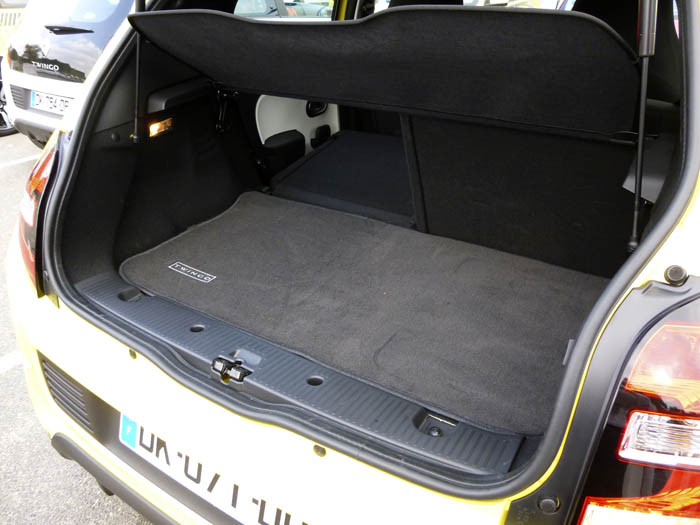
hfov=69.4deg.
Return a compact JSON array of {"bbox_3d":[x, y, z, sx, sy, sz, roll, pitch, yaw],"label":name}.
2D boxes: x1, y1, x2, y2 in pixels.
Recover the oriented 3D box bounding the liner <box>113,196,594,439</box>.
[{"bbox_3d":[0.011,0.036,1.175,1.130,0.020,0.640,16,30,27],"label":"liner"}]

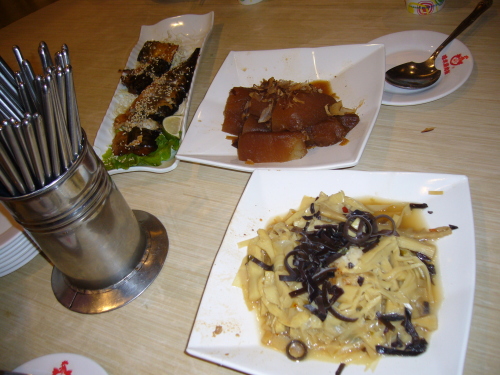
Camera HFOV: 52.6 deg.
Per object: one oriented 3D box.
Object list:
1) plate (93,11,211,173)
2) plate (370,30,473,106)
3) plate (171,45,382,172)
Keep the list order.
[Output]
[{"bbox_3d":[-0.133,-0.143,0.750,0.131,0.037,0.362,-6,47,13],"label":"plate"},{"bbox_3d":[0.204,-0.150,0.657,0.161,0.021,0.161,-9,46,10],"label":"plate"},{"bbox_3d":[0.048,-0.100,0.652,0.233,0.036,0.233,4,50,21],"label":"plate"}]

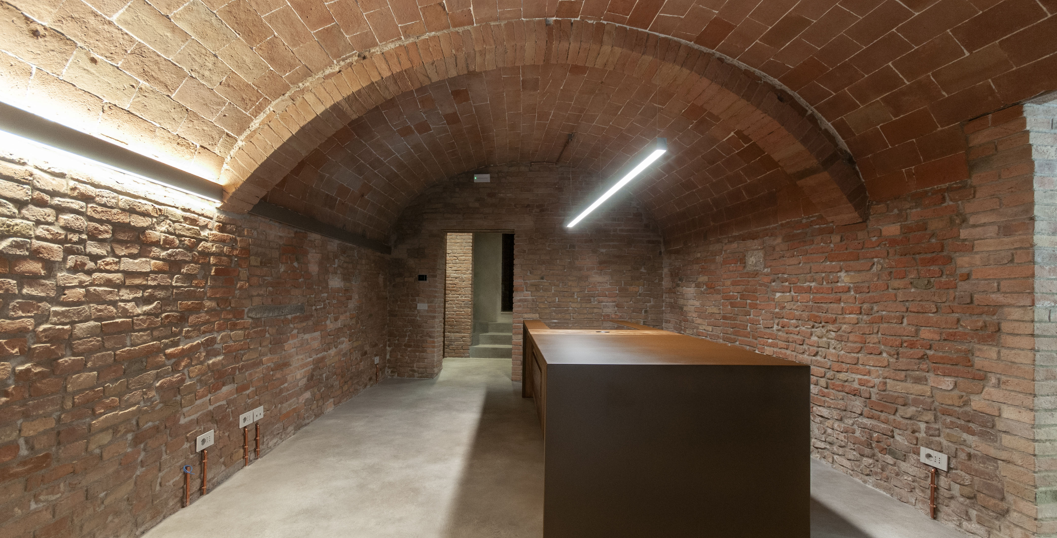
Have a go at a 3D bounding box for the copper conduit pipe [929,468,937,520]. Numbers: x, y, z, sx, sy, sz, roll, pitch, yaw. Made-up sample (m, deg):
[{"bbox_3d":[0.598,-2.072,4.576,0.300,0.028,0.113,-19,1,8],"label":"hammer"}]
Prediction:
[{"bbox_3d":[2.251,1.257,2.457,0.024,0.272,0.026,1,-3,-8],"label":"copper conduit pipe"}]

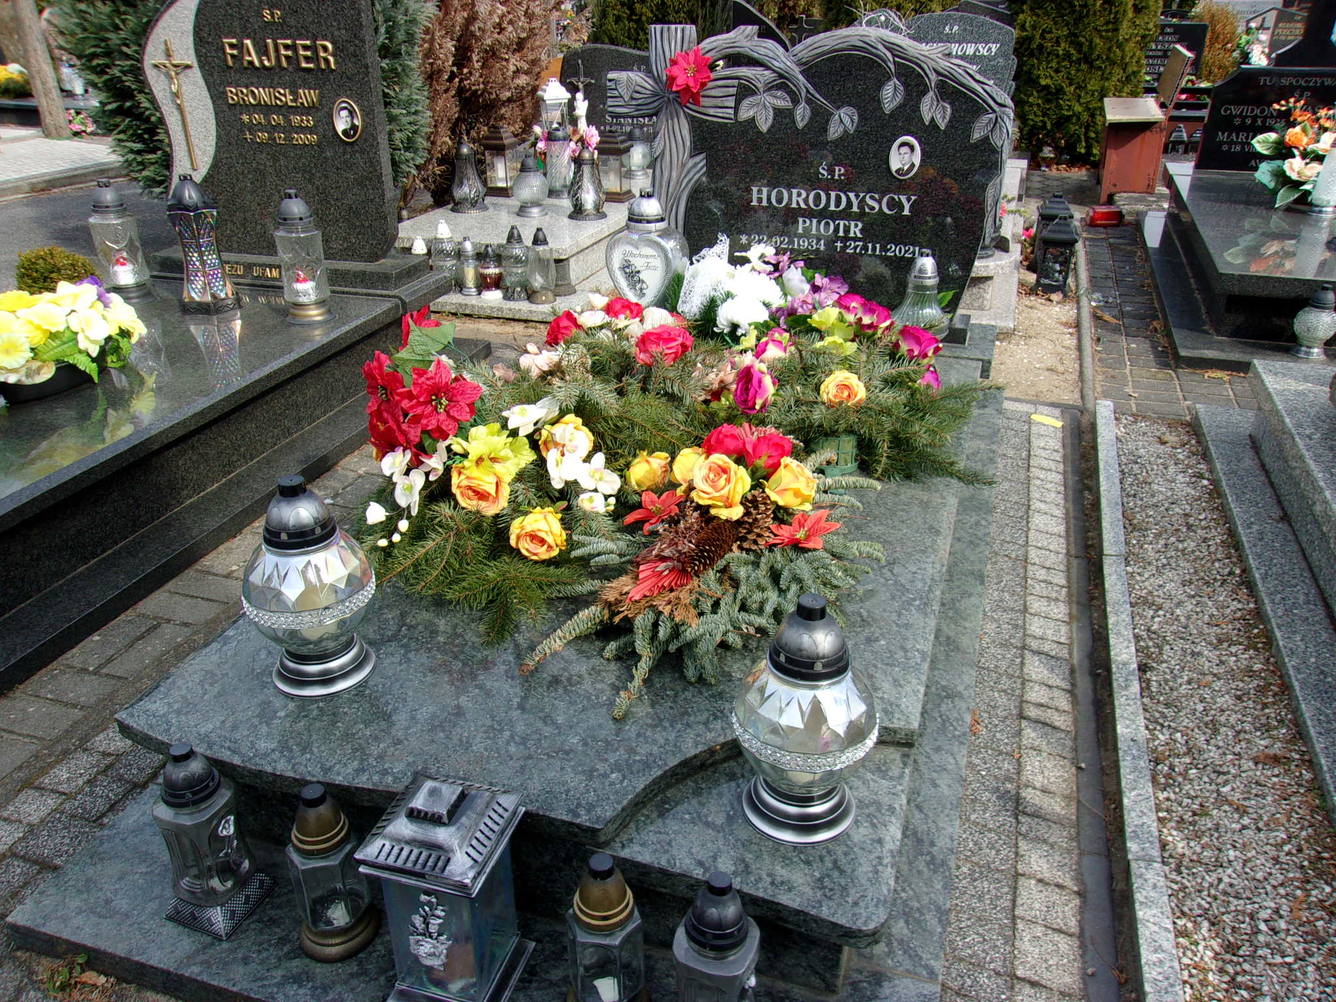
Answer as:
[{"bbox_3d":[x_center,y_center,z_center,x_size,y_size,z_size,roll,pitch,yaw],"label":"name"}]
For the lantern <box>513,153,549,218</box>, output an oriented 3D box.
[{"bbox_3d":[-0.636,-1.466,4.842,0.164,0.262,0.164,0,27,0],"label":"lantern"}]

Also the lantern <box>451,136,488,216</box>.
[{"bbox_3d":[-0.975,-1.591,5.085,0.186,0.340,0.186,0,26,0],"label":"lantern"}]

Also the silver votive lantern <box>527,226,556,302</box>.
[{"bbox_3d":[-0.513,-0.950,4.209,0.116,0.284,0.116,0,27,0],"label":"silver votive lantern"}]

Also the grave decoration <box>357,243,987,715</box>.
[{"bbox_3d":[0.068,-0.250,2.322,1.260,0.348,1.872,8,27,16],"label":"grave decoration"}]

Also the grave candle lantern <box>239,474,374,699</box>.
[{"bbox_3d":[-0.543,0.117,1.578,0.194,0.329,0.194,8,27,16],"label":"grave candle lantern"}]

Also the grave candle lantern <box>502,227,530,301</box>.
[{"bbox_3d":[-0.627,-0.984,4.297,0.119,0.295,0.119,0,26,0],"label":"grave candle lantern"}]

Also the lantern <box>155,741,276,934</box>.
[{"bbox_3d":[-0.657,0.461,1.471,0.110,0.280,0.112,8,28,16],"label":"lantern"}]

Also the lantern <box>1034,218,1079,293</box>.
[{"bbox_3d":[1.681,-1.062,4.477,0.152,0.300,0.150,13,30,25],"label":"lantern"}]

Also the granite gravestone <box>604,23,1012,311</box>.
[{"bbox_3d":[0.409,-1.001,3.196,1.224,0.828,0.102,8,27,16],"label":"granite gravestone"}]

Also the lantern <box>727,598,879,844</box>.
[{"bbox_3d":[0.181,0.270,1.368,0.194,0.330,0.194,8,28,16],"label":"lantern"}]

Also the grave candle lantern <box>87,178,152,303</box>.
[{"bbox_3d":[-1.782,-0.846,3.383,0.157,0.377,0.157,8,28,16],"label":"grave candle lantern"}]

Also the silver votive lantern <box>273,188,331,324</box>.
[{"bbox_3d":[-1.115,-0.746,3.182,0.155,0.377,0.155,8,28,16],"label":"silver votive lantern"}]

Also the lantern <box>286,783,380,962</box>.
[{"bbox_3d":[-0.467,0.497,1.430,0.113,0.254,0.113,8,27,16],"label":"lantern"}]

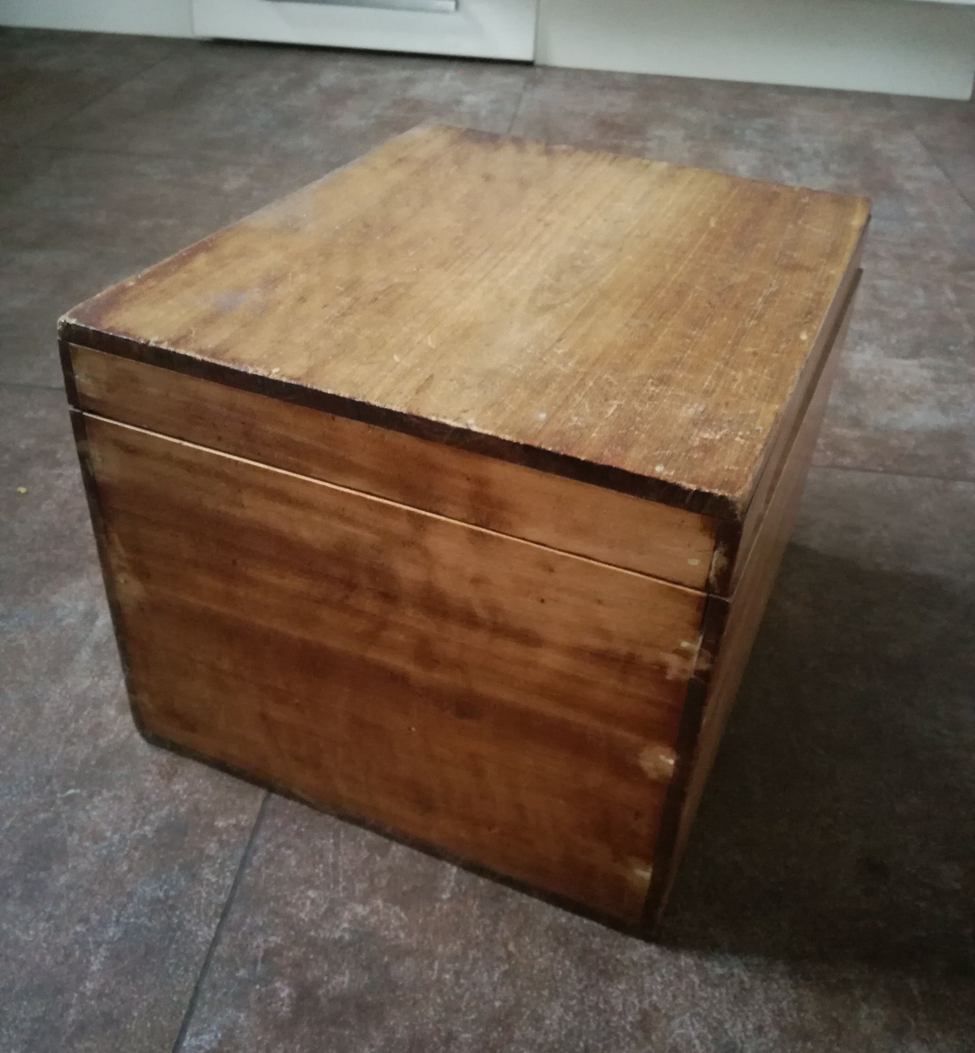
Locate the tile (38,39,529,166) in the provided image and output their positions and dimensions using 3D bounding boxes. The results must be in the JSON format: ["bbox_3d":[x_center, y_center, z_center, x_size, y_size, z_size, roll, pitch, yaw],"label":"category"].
[{"bbox_3d":[-0.261,-0.628,1.517,0.600,0.010,0.615,6,37,3],"label":"tile"}]

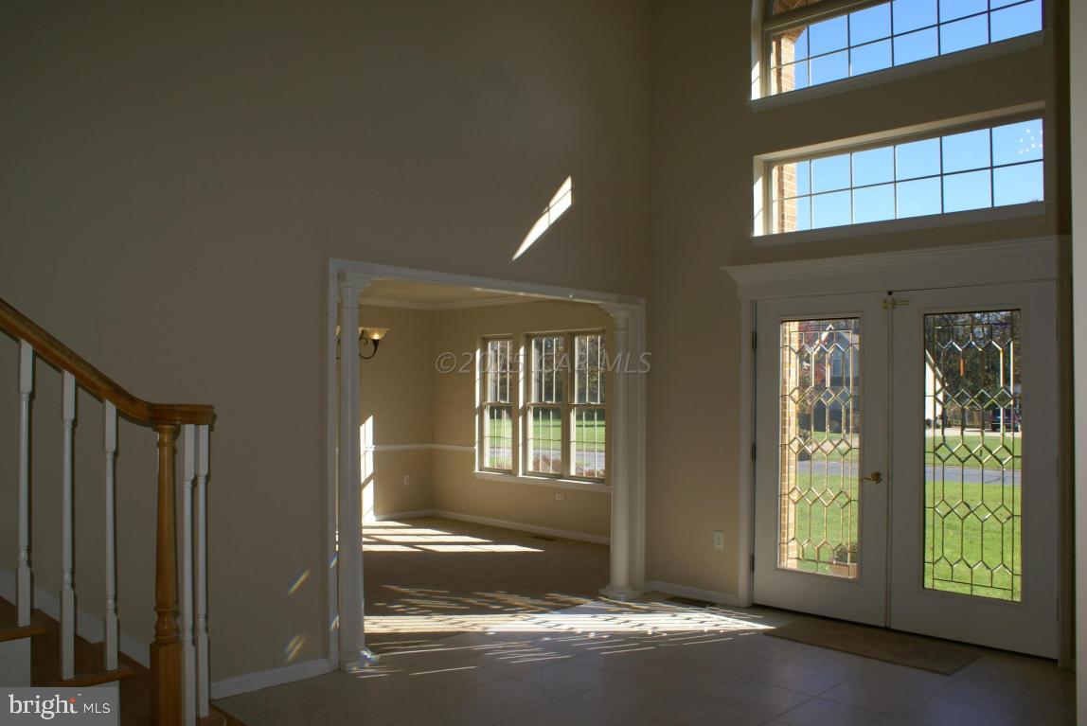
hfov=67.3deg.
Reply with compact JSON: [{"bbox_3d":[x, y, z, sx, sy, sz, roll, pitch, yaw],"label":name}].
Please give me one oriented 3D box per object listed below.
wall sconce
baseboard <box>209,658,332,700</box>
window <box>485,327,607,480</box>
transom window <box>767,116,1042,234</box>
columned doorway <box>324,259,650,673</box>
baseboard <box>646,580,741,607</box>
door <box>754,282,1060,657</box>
[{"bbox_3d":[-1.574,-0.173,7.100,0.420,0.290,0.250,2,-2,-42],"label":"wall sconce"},{"bbox_3d":[-1.324,1.550,3.986,0.640,0.085,0.020,2,-2,-42],"label":"baseboard"},{"bbox_3d":[-0.041,0.437,8.370,1.750,1.500,0.100,-1,-2,40],"label":"window"},{"bbox_3d":[2.188,-1.138,5.139,1.700,0.530,0.090,-1,-2,40],"label":"transom window"},{"bbox_3d":[-0.226,0.561,5.110,2.520,2.150,0.220,2,-2,-42],"label":"columned doorway"},{"bbox_3d":[1.058,1.615,5.700,0.660,0.080,0.020,-1,-2,40],"label":"baseboard"},{"bbox_3d":[2.130,0.594,5.015,1.780,2.070,0.080,-1,-2,40],"label":"door"}]

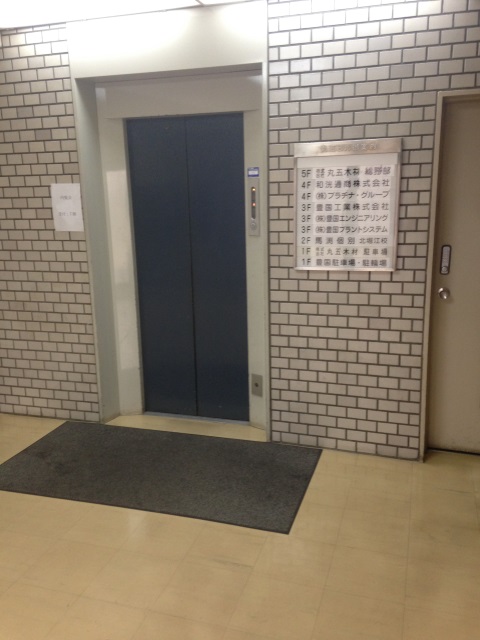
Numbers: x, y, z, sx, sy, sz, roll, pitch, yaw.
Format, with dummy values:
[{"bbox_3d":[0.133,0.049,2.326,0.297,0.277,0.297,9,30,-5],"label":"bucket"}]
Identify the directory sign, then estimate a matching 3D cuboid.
[{"bbox_3d":[0.572,-0.611,3.308,0.561,0.685,0.040,4,15,18],"label":"directory sign"}]

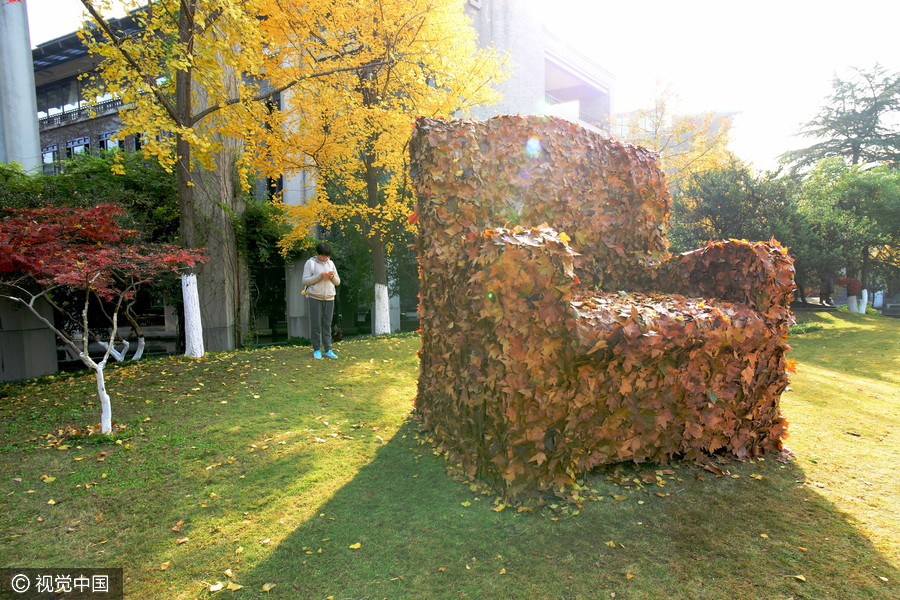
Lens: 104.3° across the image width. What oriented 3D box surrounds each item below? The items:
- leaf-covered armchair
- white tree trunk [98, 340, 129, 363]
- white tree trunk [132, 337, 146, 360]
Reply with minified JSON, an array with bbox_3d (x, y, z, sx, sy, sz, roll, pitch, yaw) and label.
[{"bbox_3d":[0.960,-0.250,2.680,2.140,2.440,1.470,-1,1,-18],"label":"leaf-covered armchair"},{"bbox_3d":[-5.210,0.795,5.400,0.370,0.330,0.270,-2,2,-44],"label":"white tree trunk"},{"bbox_3d":[-4.790,0.748,5.400,0.170,0.370,0.150,-2,2,-44],"label":"white tree trunk"}]

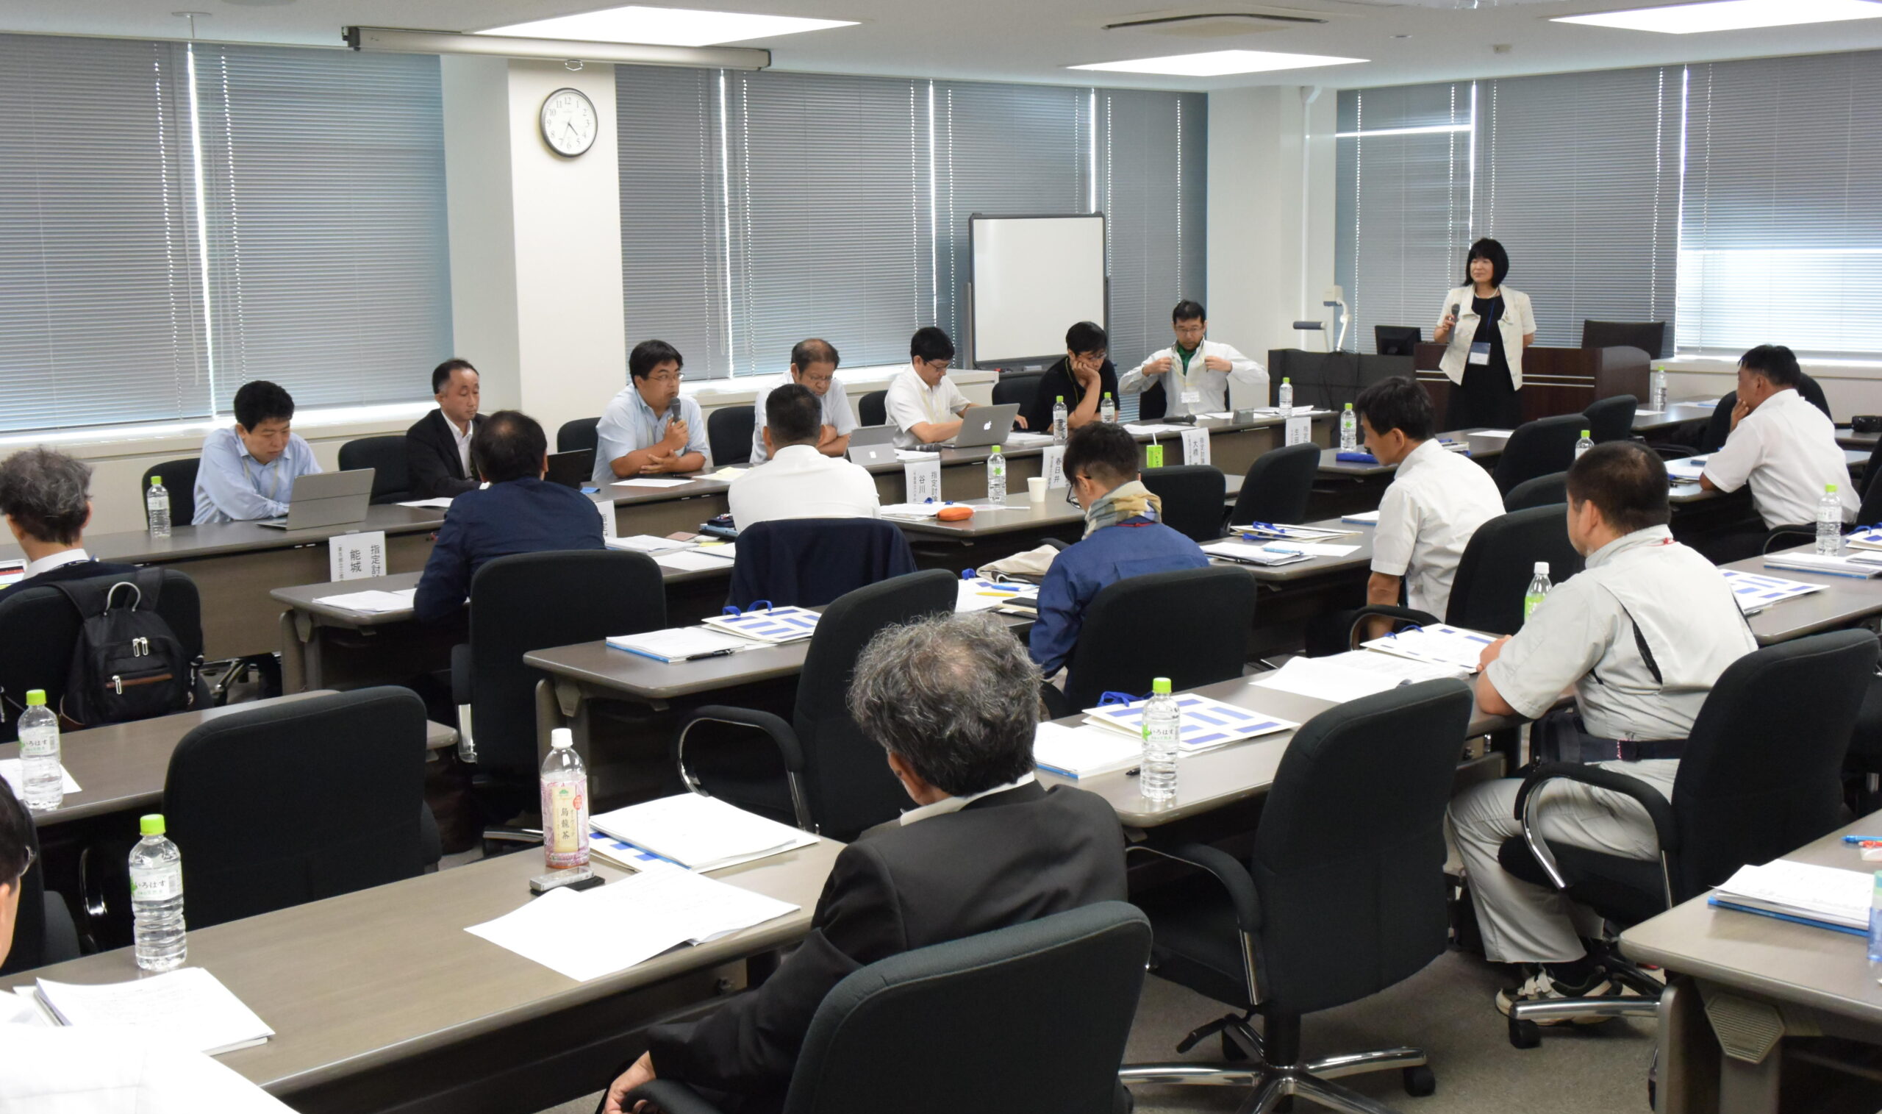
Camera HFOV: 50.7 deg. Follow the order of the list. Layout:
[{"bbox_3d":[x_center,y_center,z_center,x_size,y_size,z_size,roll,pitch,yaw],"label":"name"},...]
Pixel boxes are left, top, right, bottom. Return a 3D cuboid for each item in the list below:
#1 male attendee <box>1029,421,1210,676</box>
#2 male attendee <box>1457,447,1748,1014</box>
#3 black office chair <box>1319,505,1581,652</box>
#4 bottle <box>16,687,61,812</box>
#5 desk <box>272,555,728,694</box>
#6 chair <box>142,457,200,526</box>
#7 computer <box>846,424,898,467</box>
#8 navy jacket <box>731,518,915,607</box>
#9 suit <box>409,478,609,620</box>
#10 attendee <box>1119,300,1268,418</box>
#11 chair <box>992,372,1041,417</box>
[{"bbox_3d":[0.392,0.261,5.123,0.540,1.240,0.780,-10,13,-43],"label":"male attendee"},{"bbox_3d":[1.354,0.386,4.238,0.740,1.265,0.570,8,13,43],"label":"male attendee"},{"bbox_3d":[1.478,0.289,5.908,0.630,0.930,0.620,8,13,44],"label":"black office chair"},{"bbox_3d":[-1.670,0.355,3.675,0.066,0.218,0.066,-9,12,-41],"label":"bottle"},{"bbox_3d":[-0.993,0.372,6.002,1.810,0.710,0.600,-9,12,-40],"label":"desk"},{"bbox_3d":[-2.617,0.096,7.455,0.620,0.900,0.600,7,12,41],"label":"chair"},{"bbox_3d":[-0.372,-0.514,9.031,0.275,0.170,0.260,-9,12,-41],"label":"computer"},{"bbox_3d":[-0.341,0.184,5.712,0.530,0.580,0.240,-3,9,-12],"label":"navy jacket"},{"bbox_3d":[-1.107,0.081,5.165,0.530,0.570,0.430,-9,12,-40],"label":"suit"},{"bbox_3d":[1.385,-0.738,11.014,0.780,1.320,0.720,-4,10,-18],"label":"attendee"},{"bbox_3d":[0.618,-0.482,10.389,0.600,0.920,0.600,7,12,40],"label":"chair"}]

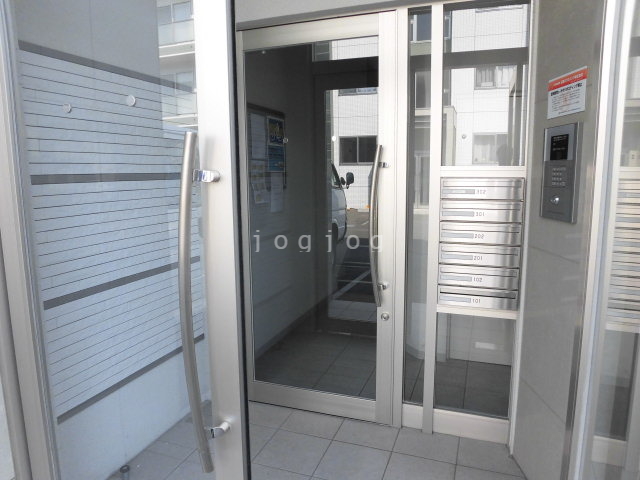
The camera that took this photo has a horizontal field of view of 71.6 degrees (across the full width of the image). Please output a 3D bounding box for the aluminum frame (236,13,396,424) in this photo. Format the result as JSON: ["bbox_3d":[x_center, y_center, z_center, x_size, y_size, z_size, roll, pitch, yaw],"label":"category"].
[{"bbox_3d":[-0.034,-0.064,2.410,0.900,2.100,0.060,2,8,20],"label":"aluminum frame"}]

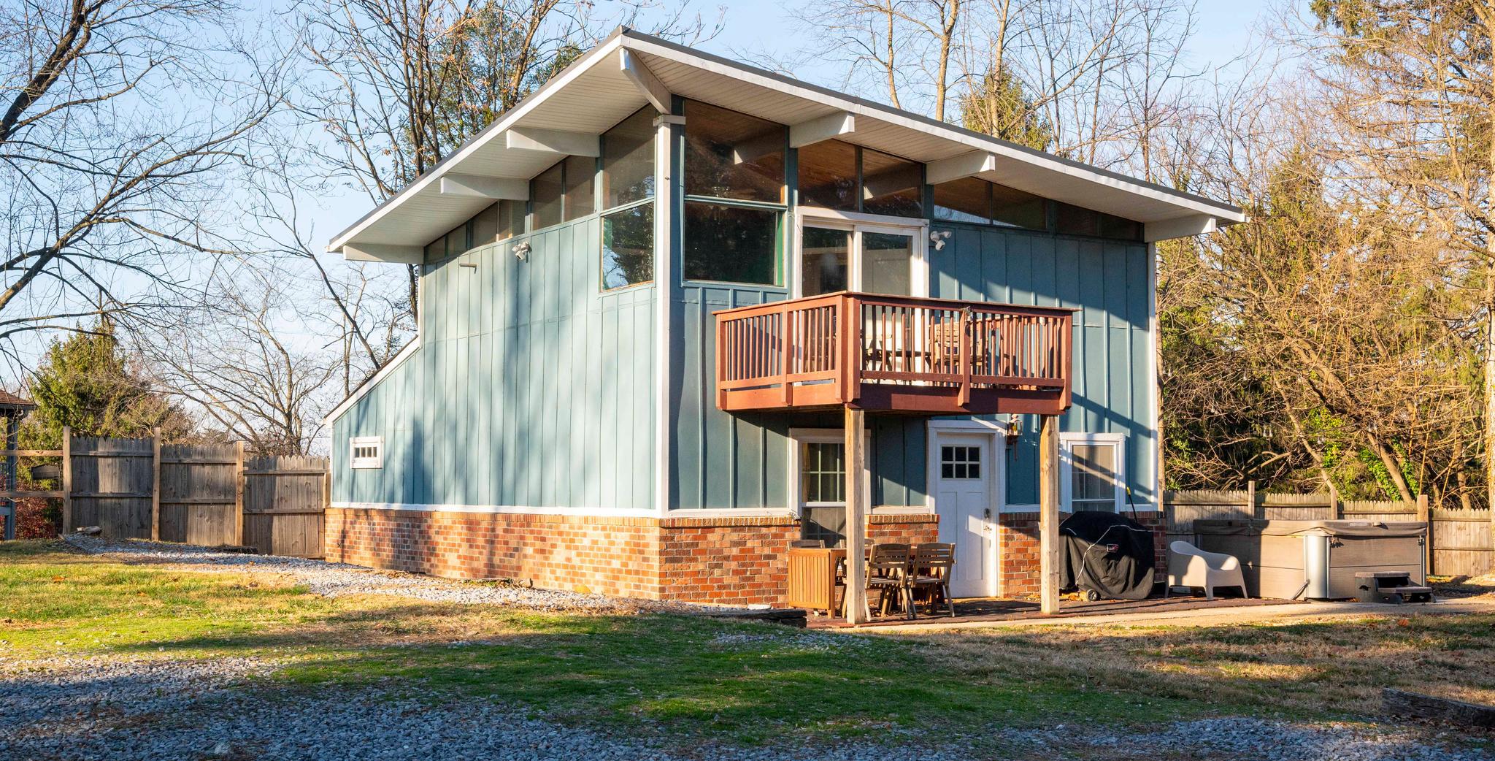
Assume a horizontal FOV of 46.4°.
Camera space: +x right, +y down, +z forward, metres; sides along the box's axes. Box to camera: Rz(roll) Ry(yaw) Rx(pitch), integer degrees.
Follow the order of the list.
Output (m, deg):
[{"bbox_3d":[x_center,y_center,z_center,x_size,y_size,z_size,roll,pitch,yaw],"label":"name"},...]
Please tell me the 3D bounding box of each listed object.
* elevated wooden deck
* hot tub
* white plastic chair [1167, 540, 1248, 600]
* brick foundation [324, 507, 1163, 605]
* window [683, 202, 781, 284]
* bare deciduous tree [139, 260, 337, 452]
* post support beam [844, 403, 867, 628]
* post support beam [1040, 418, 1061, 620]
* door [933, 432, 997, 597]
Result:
[{"bbox_3d":[1.616,-0.205,19.346,3.120,1.170,2.520,2,-4,-31],"label":"elevated wooden deck"},{"bbox_3d":[7.438,2.318,22.989,2.100,0.930,2.060,2,-4,-33],"label":"hot tub"},{"bbox_3d":[5.685,2.329,21.540,0.760,0.710,0.670,2,-4,-33],"label":"white plastic chair"},{"bbox_3d":[-0.737,2.412,25.975,7.550,1.020,11.500,2,-4,-31],"label":"brick foundation"},{"bbox_3d":[-0.153,-1.556,19.826,1.340,1.000,0.100,2,-4,-31],"label":"window"},{"bbox_3d":[-10.300,0.400,35.500,4.300,5.700,4.200,1,-4,-14],"label":"bare deciduous tree"},{"bbox_3d":[1.085,1.370,17.551,0.140,2.160,0.140,2,-4,-31],"label":"post support beam"},{"bbox_3d":[3.283,1.447,18.891,0.140,2.160,0.140,2,-4,-31],"label":"post support beam"},{"bbox_3d":[2.661,1.672,21.444,0.920,2.050,0.080,2,-4,-31],"label":"door"}]

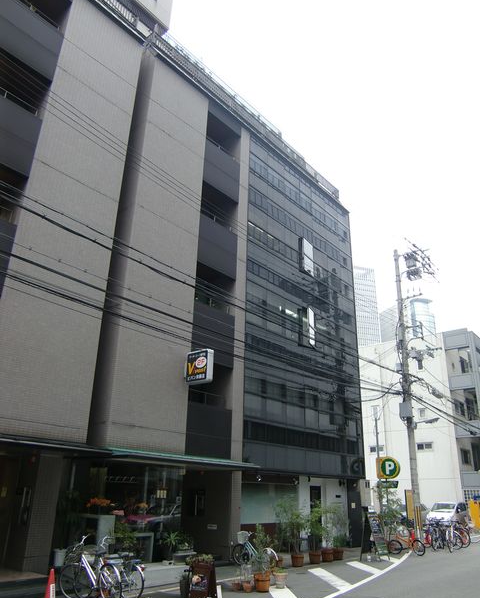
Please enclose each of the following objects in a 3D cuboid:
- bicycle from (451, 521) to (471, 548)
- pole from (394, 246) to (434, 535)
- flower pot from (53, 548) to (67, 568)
[{"bbox_3d":[8.820,9.445,20.869,0.550,1.020,1.650,2,-21,-2],"label":"bicycle"},{"bbox_3d":[8.614,4.007,25.351,1.600,14.565,1.100,-16,-27,37],"label":"pole"},{"bbox_3d":[-3.966,5.738,11.486,0.280,0.370,0.280,1,-21,1],"label":"flower pot"}]

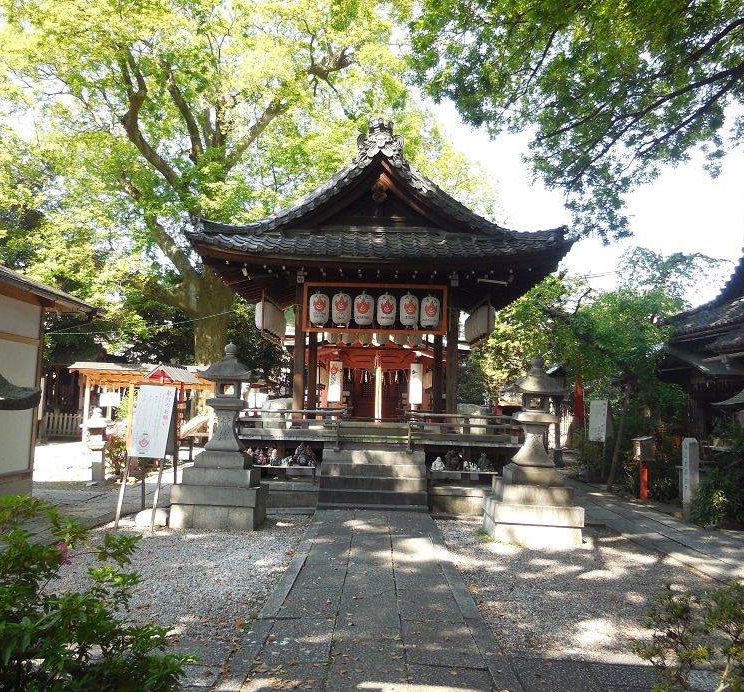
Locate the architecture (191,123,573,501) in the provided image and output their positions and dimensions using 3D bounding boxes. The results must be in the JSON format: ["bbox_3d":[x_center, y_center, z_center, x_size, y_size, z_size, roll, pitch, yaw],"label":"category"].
[{"bbox_3d":[0.113,-0.519,13.768,6.400,6.850,6.300,1,-6,1],"label":"architecture"}]

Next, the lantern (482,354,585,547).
[{"bbox_3d":[2.064,1.284,8.739,1.060,2.357,1.050,1,-6,1],"label":"lantern"}]

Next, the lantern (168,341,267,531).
[{"bbox_3d":[-2.021,1.194,9.174,1.080,2.443,1.050,1,-6,1],"label":"lantern"}]

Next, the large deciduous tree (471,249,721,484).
[{"bbox_3d":[5.099,0.460,15.187,5.300,5.300,4.600,1,-6,1],"label":"large deciduous tree"}]

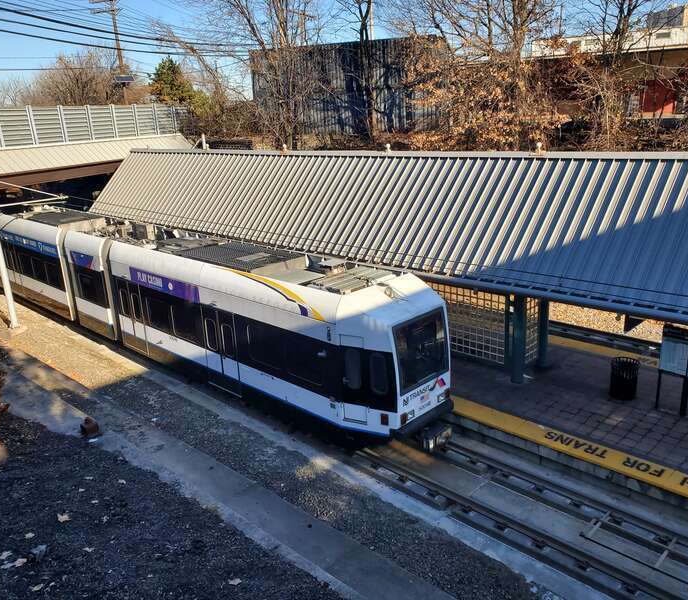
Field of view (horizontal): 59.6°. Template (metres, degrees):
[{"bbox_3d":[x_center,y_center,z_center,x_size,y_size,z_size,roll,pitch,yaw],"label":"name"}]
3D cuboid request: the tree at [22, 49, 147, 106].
[{"bbox_3d":[-20.990,-16.369,49.317,9.400,7.920,8.200,-9,18,-20],"label":"tree"}]

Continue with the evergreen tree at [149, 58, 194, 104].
[{"bbox_3d":[-11.861,-13.775,42.276,3.300,6.240,3.200,-7,18,-13],"label":"evergreen tree"}]

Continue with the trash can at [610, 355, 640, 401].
[{"bbox_3d":[6.765,1.903,14.485,0.635,0.855,0.635,6,19,26],"label":"trash can"}]

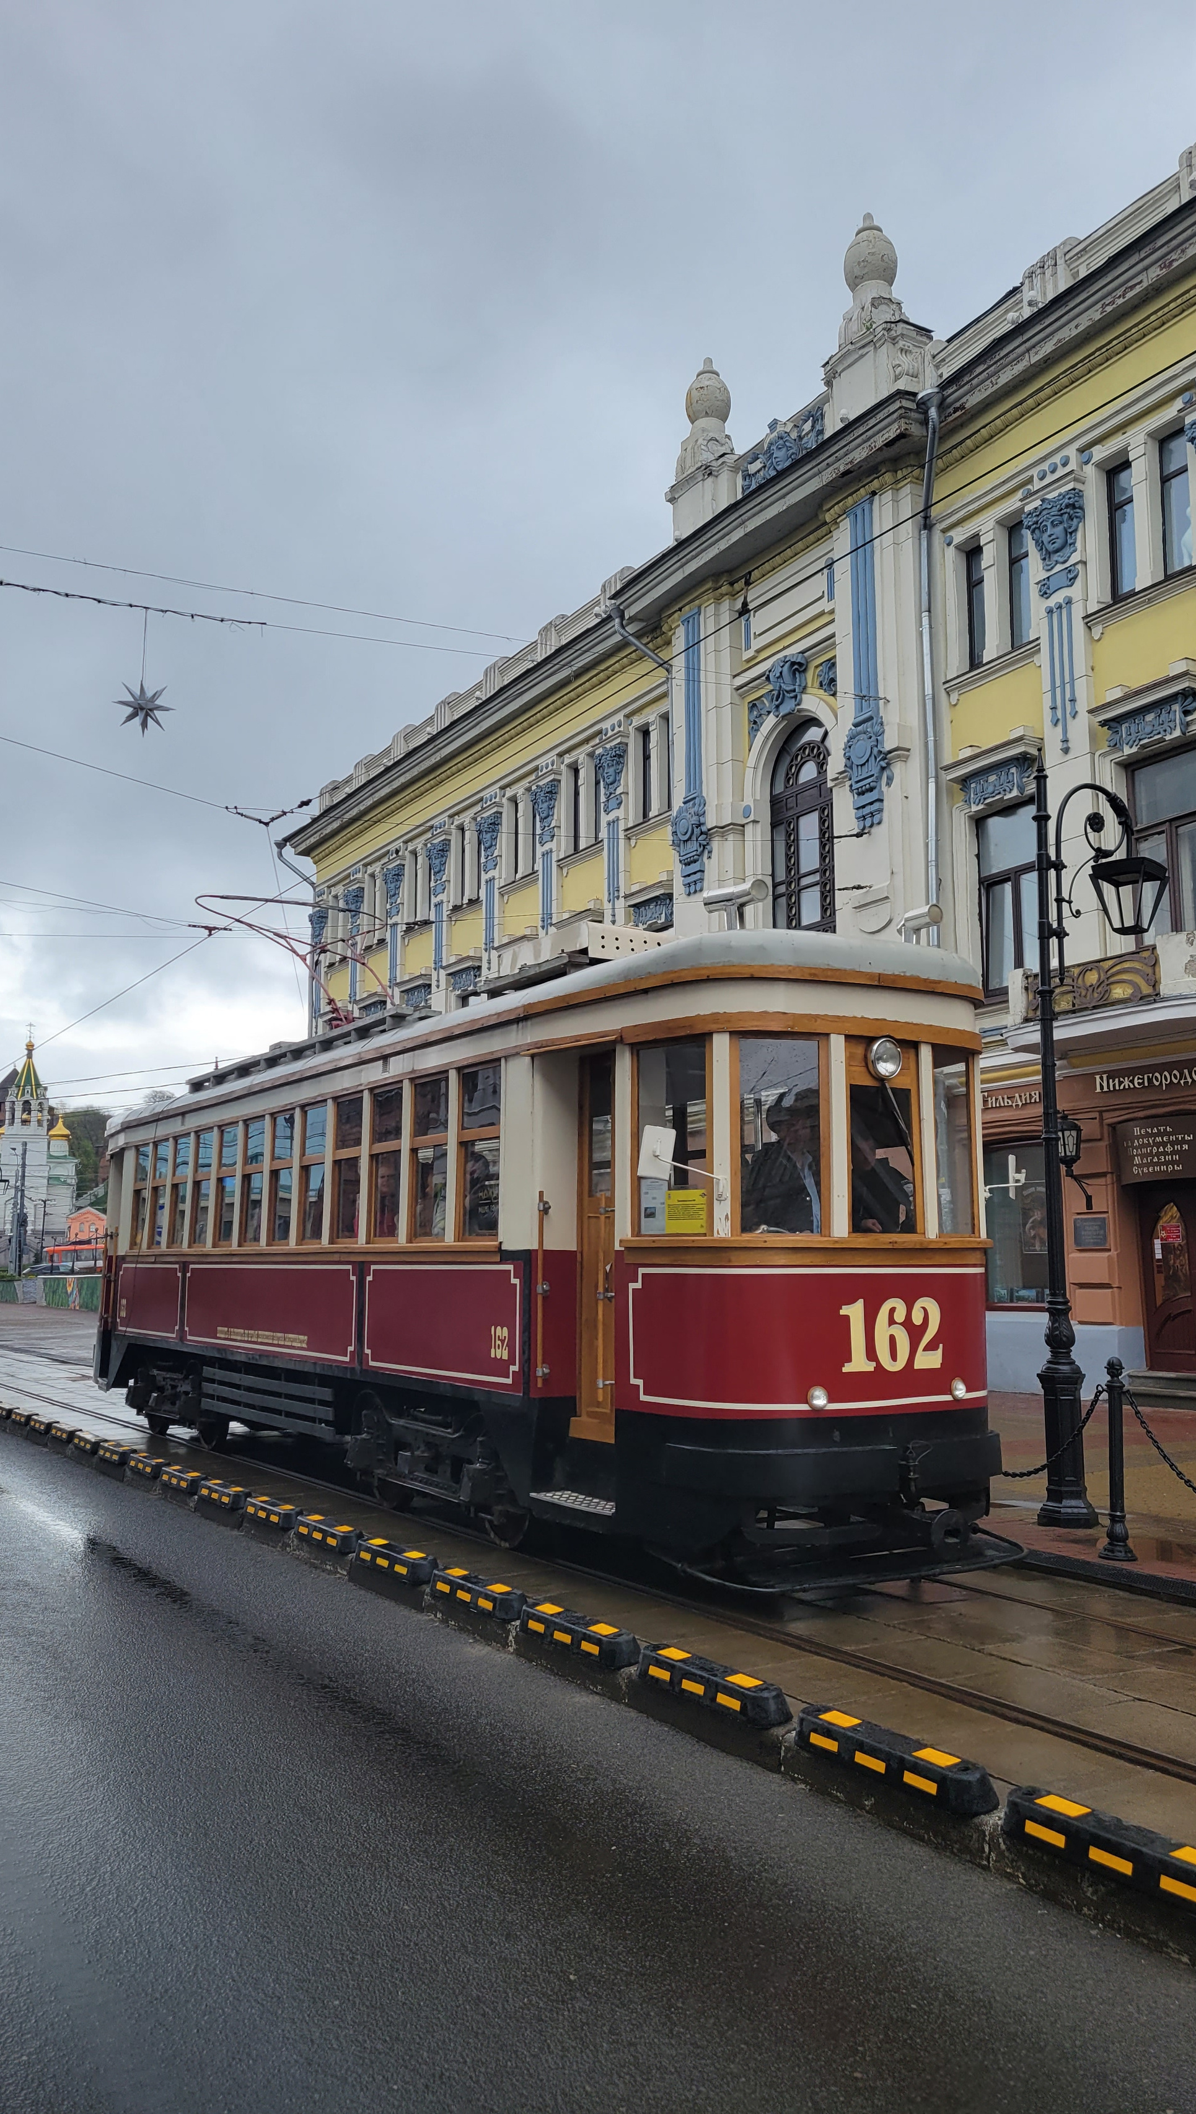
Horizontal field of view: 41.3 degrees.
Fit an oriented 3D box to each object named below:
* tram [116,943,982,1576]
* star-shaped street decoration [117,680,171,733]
[{"bbox_3d":[-1.643,1.621,13.401,2.420,3.700,12.900,5,-9,-30],"label":"tram"},{"bbox_3d":[-5.085,-3.920,17.776,0.630,0.640,0.600,5,-9,-30],"label":"star-shaped street decoration"}]

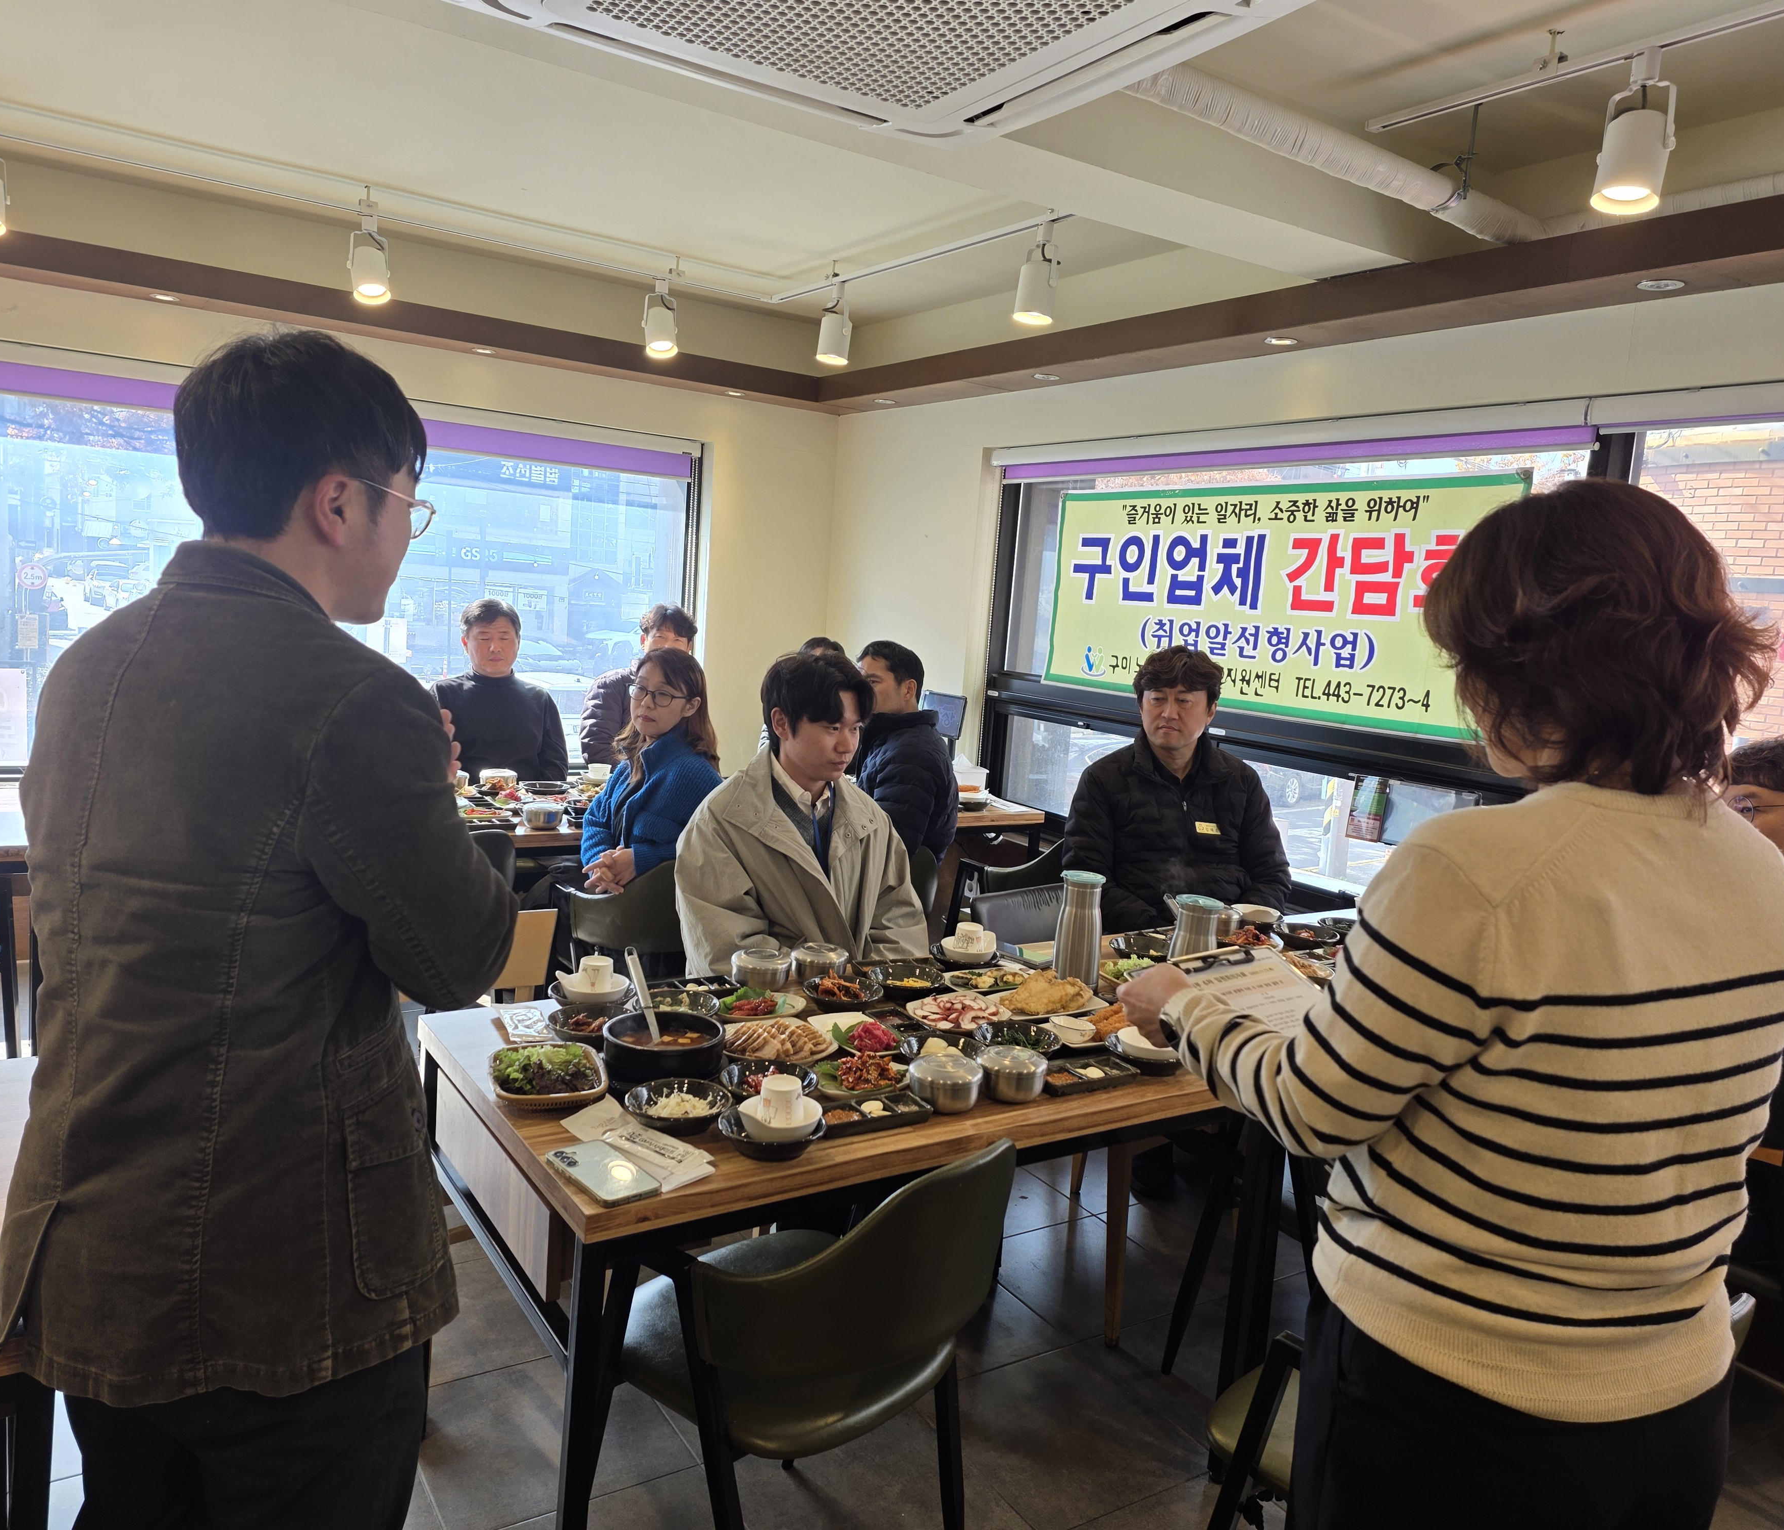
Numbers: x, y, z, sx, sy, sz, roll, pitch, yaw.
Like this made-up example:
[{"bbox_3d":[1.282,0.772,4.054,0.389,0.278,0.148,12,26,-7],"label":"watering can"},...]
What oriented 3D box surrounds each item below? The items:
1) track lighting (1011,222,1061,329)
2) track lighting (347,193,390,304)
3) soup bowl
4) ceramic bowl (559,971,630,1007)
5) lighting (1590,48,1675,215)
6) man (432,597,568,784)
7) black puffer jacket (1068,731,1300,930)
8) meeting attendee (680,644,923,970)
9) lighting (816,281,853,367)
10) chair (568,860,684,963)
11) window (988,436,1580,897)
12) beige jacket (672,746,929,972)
[{"bbox_3d":[0.423,-1.399,3.838,0.138,0.285,0.128,0,8,-33],"label":"track lighting"},{"bbox_3d":[-1.666,-1.641,4.337,0.128,0.321,0.170,0,8,-33],"label":"track lighting"},{"bbox_3d":[-0.329,0.421,1.942,0.174,0.085,0.174,4,7,-1],"label":"soup bowl"},{"bbox_3d":[-0.497,0.383,2.258,0.121,0.050,0.110,4,7,-1],"label":"ceramic bowl"},{"bbox_3d":[1.349,-1.154,2.454,0.141,0.284,0.128,0,8,-33],"label":"lighting"},{"bbox_3d":[-1.287,0.164,4.449,0.520,1.390,0.750,1,8,-25],"label":"man"},{"bbox_3d":[0.717,0.295,3.401,0.570,0.735,0.380,4,7,-6],"label":"black puffer jacket"},{"bbox_3d":[-0.122,0.469,2.653,0.530,1.365,0.780,0,8,-30],"label":"meeting attendee"},{"bbox_3d":[-0.198,-1.562,4.779,0.127,0.274,0.128,0,8,-33],"label":"lighting"},{"bbox_3d":[-0.723,0.589,3.932,0.560,0.760,0.560,7,7,17],"label":"chair"},{"bbox_3d":[0.972,-0.326,4.092,0.100,1.211,2.180,0,8,-33],"label":"window"},{"bbox_3d":[-0.167,0.344,2.734,0.530,0.726,0.390,0,8,-30],"label":"beige jacket"}]

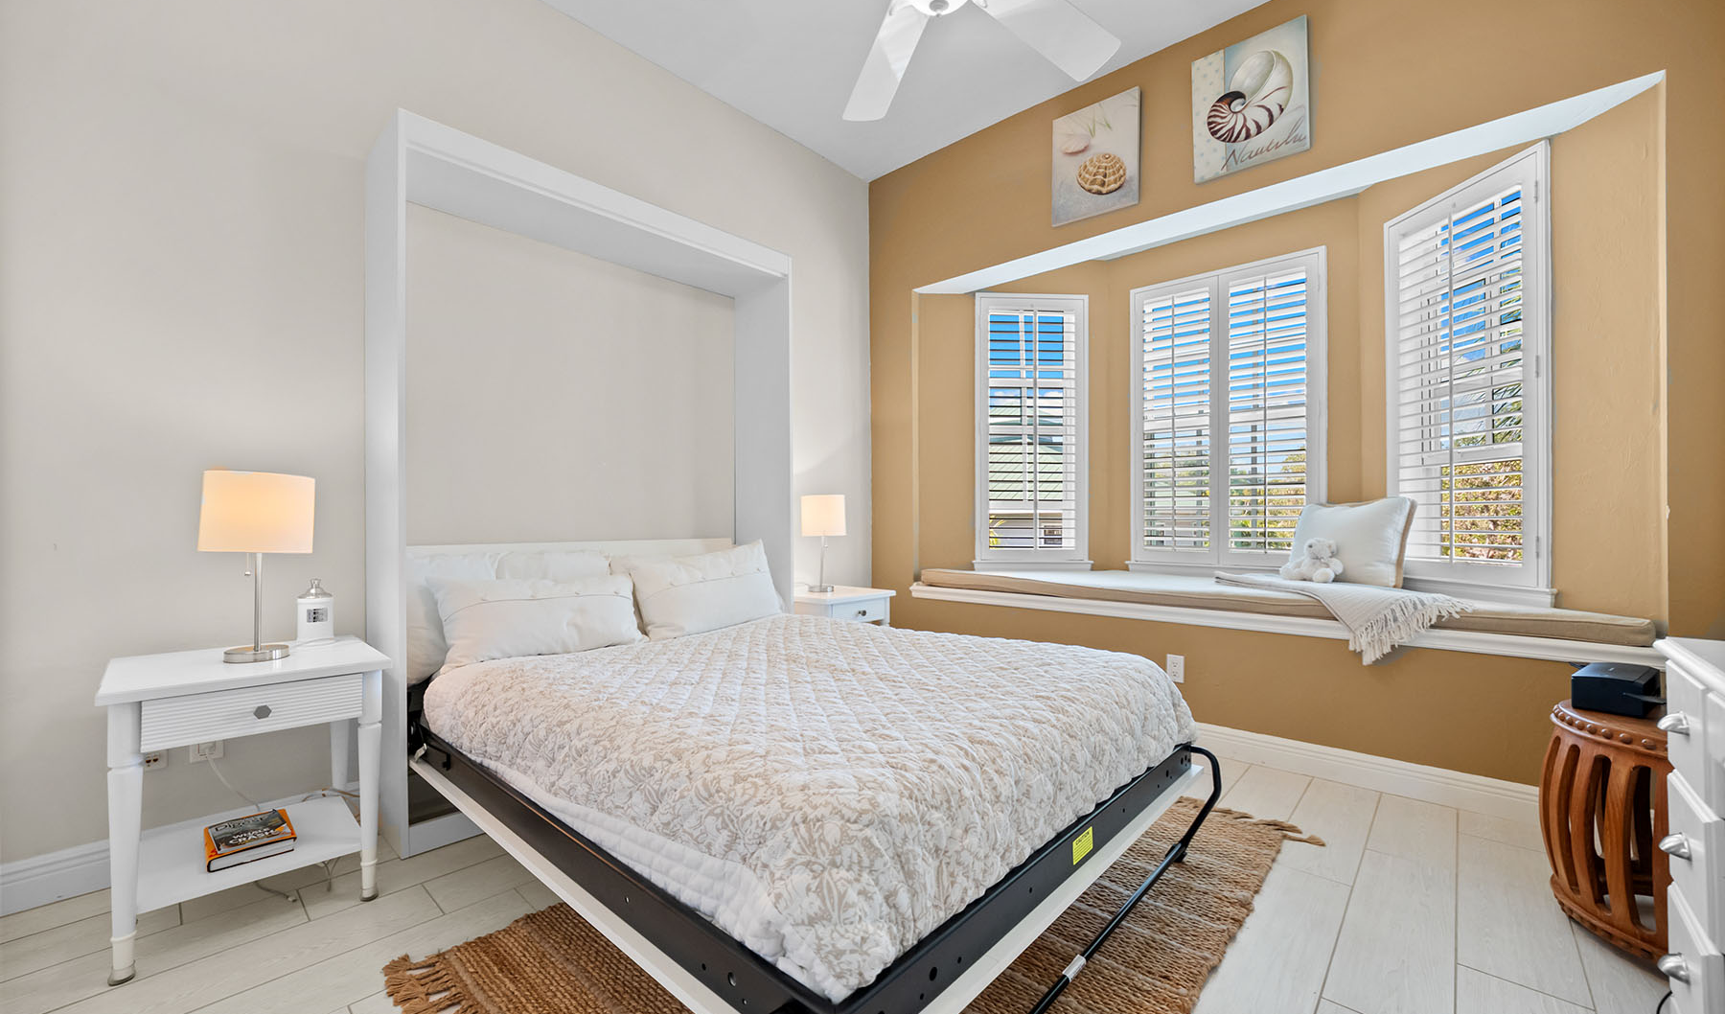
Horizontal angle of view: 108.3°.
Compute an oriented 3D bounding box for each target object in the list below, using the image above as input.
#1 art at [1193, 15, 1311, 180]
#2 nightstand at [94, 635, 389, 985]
[{"bbox_3d":[1.570,-1.639,2.534,0.399,0.521,0.028,-2,-1,41],"label":"art"},{"bbox_3d":[-1.617,0.724,1.655,0.456,0.640,0.503,0,0,43],"label":"nightstand"}]

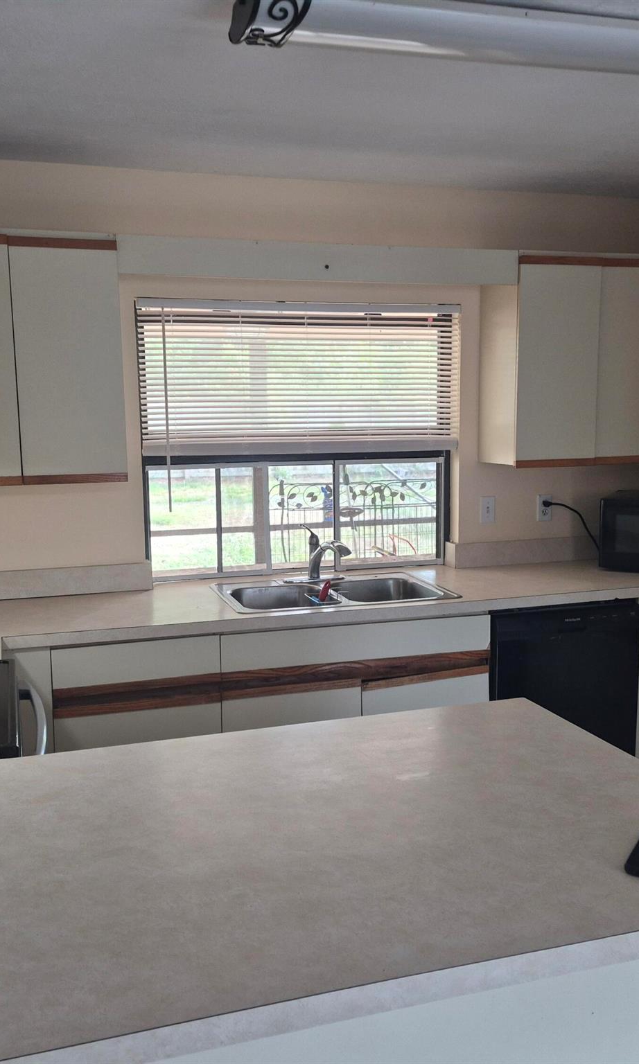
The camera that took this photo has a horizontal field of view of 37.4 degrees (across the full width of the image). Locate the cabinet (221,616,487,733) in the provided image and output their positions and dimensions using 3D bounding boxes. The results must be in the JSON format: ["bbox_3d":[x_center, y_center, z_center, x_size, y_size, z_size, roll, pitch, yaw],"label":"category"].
[{"bbox_3d":[0.062,0.660,3.537,0.980,0.763,0.580,-3,8,-18],"label":"cabinet"}]

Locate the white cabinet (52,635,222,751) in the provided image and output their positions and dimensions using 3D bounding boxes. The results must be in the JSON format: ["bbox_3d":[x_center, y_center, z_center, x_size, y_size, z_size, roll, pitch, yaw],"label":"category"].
[{"bbox_3d":[-0.637,0.707,3.216,0.521,0.792,0.510,-3,8,-18],"label":"white cabinet"}]

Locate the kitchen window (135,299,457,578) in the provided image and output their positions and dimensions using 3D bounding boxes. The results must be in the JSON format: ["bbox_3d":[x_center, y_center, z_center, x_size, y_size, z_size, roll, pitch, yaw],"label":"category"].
[{"bbox_3d":[-0.056,-0.356,3.738,1.302,1.083,0.106,-3,8,-18],"label":"kitchen window"}]

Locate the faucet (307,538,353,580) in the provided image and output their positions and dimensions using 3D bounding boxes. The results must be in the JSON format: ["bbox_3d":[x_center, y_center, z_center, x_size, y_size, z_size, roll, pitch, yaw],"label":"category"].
[{"bbox_3d":[0.030,0.103,3.608,0.075,0.170,0.220,-8,10,-43],"label":"faucet"}]

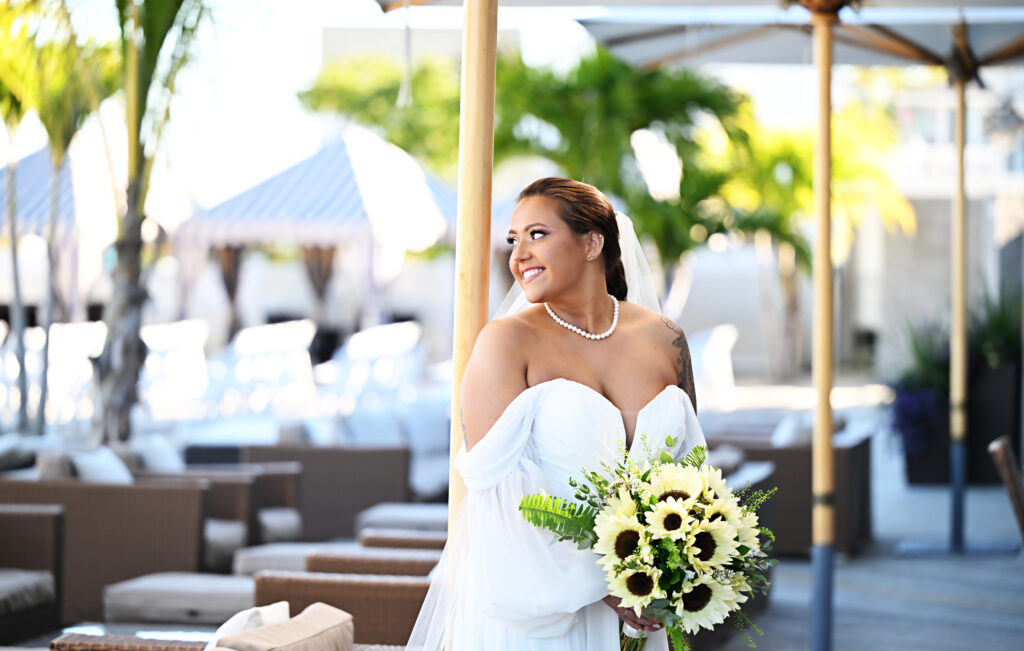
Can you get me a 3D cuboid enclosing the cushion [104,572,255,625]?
[{"bbox_3d":[-0.926,0.903,11.189,0.660,0.120,0.570,0,2,13],"label":"cushion"}]

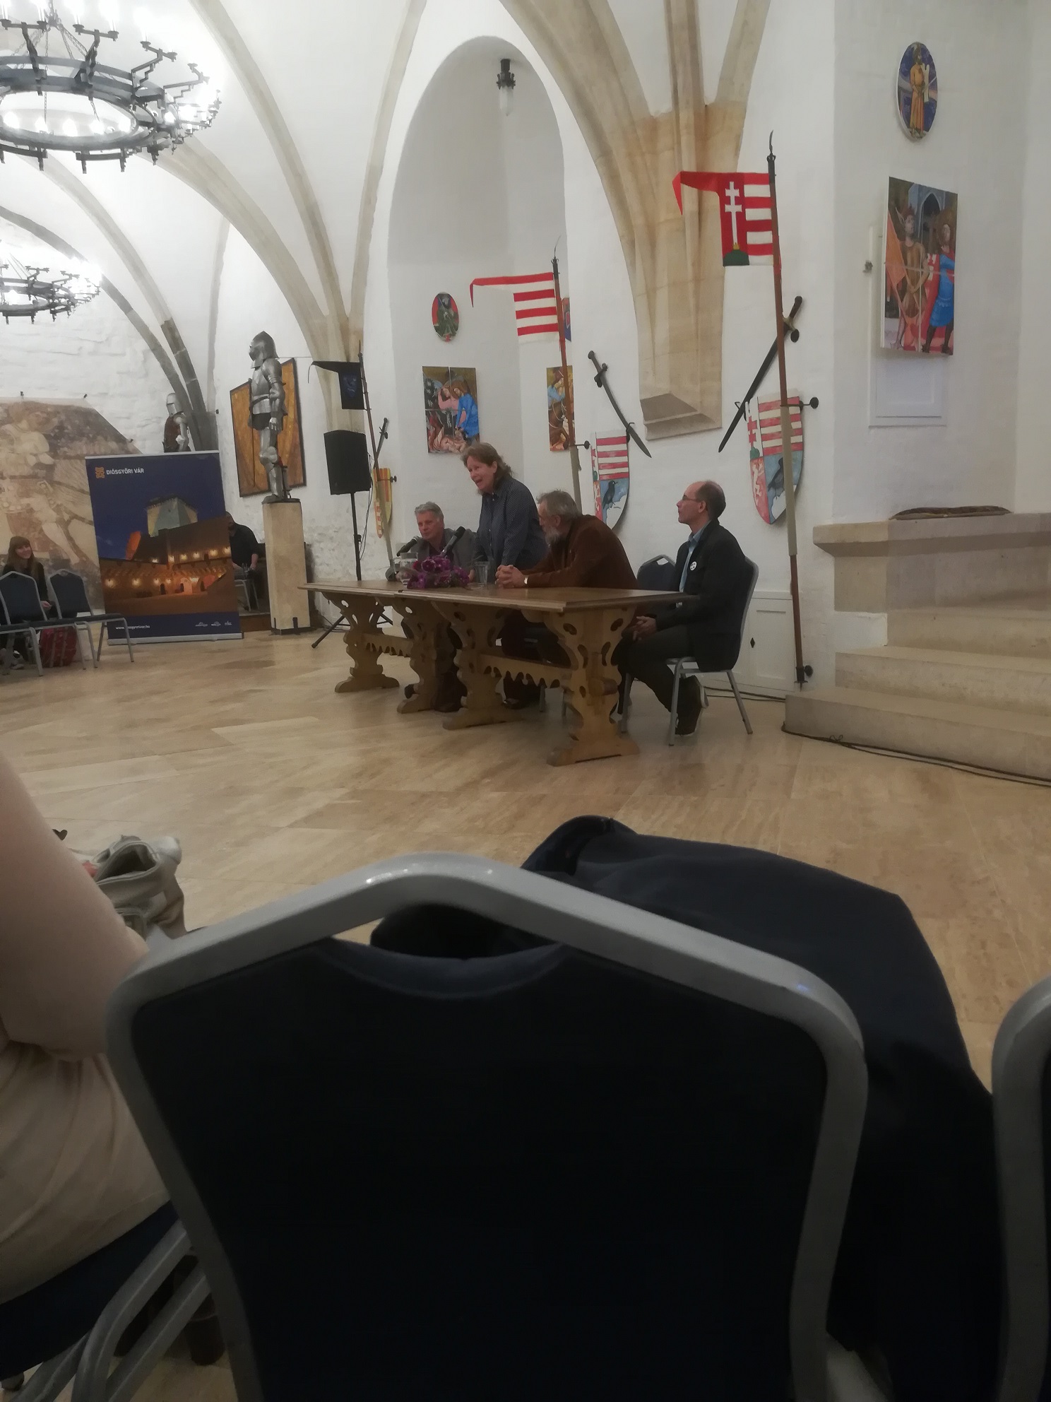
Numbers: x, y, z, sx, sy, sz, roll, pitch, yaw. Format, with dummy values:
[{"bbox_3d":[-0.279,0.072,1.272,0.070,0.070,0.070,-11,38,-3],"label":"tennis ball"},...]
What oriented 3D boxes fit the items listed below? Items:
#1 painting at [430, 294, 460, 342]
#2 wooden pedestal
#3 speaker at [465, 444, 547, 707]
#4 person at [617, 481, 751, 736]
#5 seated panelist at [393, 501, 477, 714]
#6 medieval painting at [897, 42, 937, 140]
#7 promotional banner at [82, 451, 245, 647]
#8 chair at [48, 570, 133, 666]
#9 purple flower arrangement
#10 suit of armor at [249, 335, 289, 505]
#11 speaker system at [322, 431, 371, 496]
[{"bbox_3d":[-0.857,-4.120,11.293,0.320,0.510,0.030,-8,11,-29],"label":"painting"},{"bbox_3d":[-2.662,-1.465,11.703,0.360,1.430,0.360,-8,11,-29],"label":"wooden pedestal"},{"bbox_3d":[-0.120,-0.786,6.600,0.520,1.630,0.480,-10,12,-35],"label":"speaker"},{"bbox_3d":[0.818,-0.468,5.484,0.720,1.300,0.500,-6,10,-21],"label":"person"},{"bbox_3d":[-0.586,-0.630,7.000,0.560,1.300,0.750,2,11,28],"label":"seated panelist"},{"bbox_3d":[2.160,-3.338,5.758,0.320,0.500,0.035,-9,12,-32],"label":"medieval painting"},{"bbox_3d":[-3.889,-1.632,11.365,1.510,2.000,0.150,-3,10,-2],"label":"promotional banner"},{"bbox_3d":[-4.040,-0.789,9.788,0.580,0.910,0.450,4,12,34],"label":"chair"},{"bbox_3d":[-0.524,-0.770,6.300,0.400,0.180,0.280,-1,10,10],"label":"purple flower arrangement"},{"bbox_3d":[-2.783,-3.098,11.434,0.420,1.760,0.570,-8,11,-29],"label":"suit of armor"},{"bbox_3d":[-1.800,-2.409,10.650,0.390,0.610,0.350,0,10,17],"label":"speaker system"}]

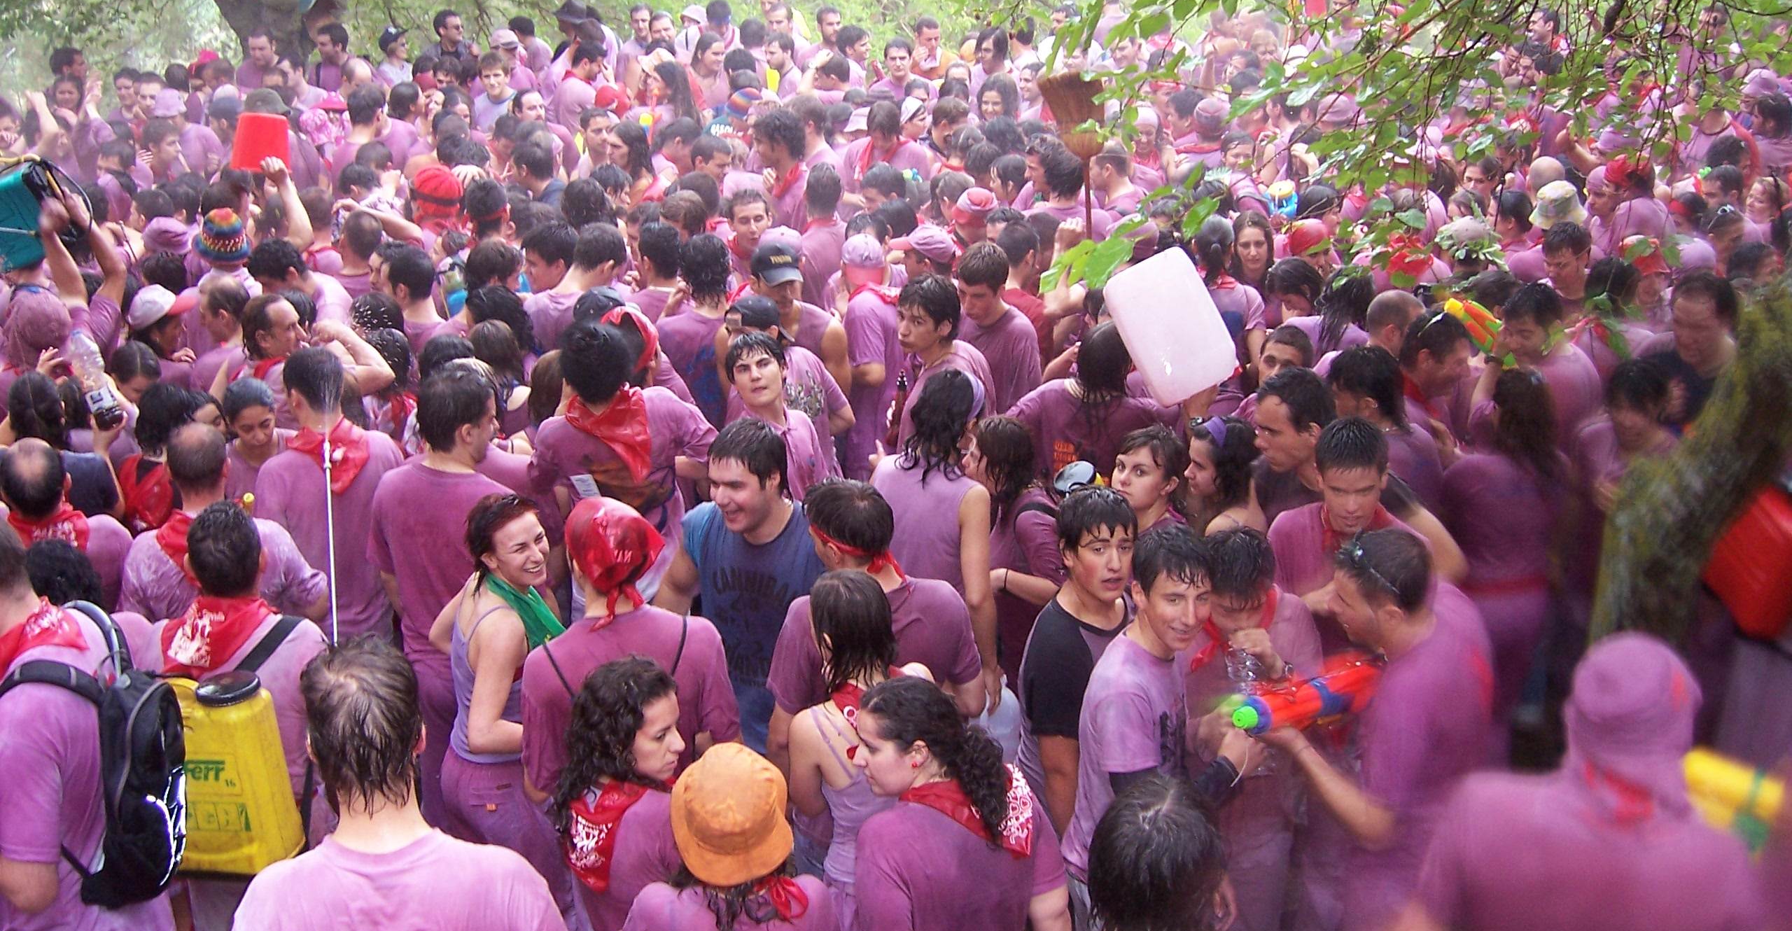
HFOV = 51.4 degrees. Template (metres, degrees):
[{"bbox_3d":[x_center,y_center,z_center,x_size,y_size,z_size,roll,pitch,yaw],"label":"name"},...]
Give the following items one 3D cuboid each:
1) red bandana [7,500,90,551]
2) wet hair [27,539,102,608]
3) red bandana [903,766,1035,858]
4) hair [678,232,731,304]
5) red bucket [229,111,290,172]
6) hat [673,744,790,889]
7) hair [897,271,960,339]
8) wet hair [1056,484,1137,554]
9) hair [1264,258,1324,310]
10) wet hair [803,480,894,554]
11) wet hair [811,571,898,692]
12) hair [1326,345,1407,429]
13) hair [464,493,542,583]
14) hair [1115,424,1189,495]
[{"bbox_3d":[-2.183,0.171,4.800,0.230,0.170,0.190,0,20,0],"label":"red bandana"},{"bbox_3d":[-1.898,0.260,4.250,0.185,0.220,0.200,-3,20,-9],"label":"wet hair"},{"bbox_3d":[0.125,0.599,3.250,0.210,0.150,0.180,-13,23,-33],"label":"red bandana"},{"bbox_3d":[-0.654,-0.675,6.400,0.185,0.230,0.210,-3,20,-8],"label":"hair"},{"bbox_3d":[-2.657,-1.353,7.800,0.262,0.245,0.262,0,20,0],"label":"red bucket"},{"bbox_3d":[-0.315,0.660,3.550,0.230,0.150,0.250,-6,20,2],"label":"hat"},{"bbox_3d":[0.095,-0.482,5.650,0.200,0.190,0.175,-13,24,-33],"label":"hair"},{"bbox_3d":[0.440,0.121,4.080,0.180,0.175,0.205,-8,24,-21],"label":"wet hair"},{"bbox_3d":[1.323,-0.603,6.200,0.220,0.190,0.180,-33,29,-12],"label":"hair"},{"bbox_3d":[-0.100,0.112,4.100,0.215,0.180,0.180,6,19,38],"label":"wet hair"},{"bbox_3d":[-0.085,0.343,3.850,0.175,0.235,0.200,-8,21,-21],"label":"wet hair"},{"bbox_3d":[1.248,-0.206,4.950,0.220,0.220,0.185,-8,20,1],"label":"hair"},{"bbox_3d":[-0.885,0.159,4.200,0.205,0.210,0.180,15,25,35],"label":"hair"},{"bbox_3d":[0.651,-0.010,4.764,0.210,0.200,0.180,-18,26,-42],"label":"hair"}]

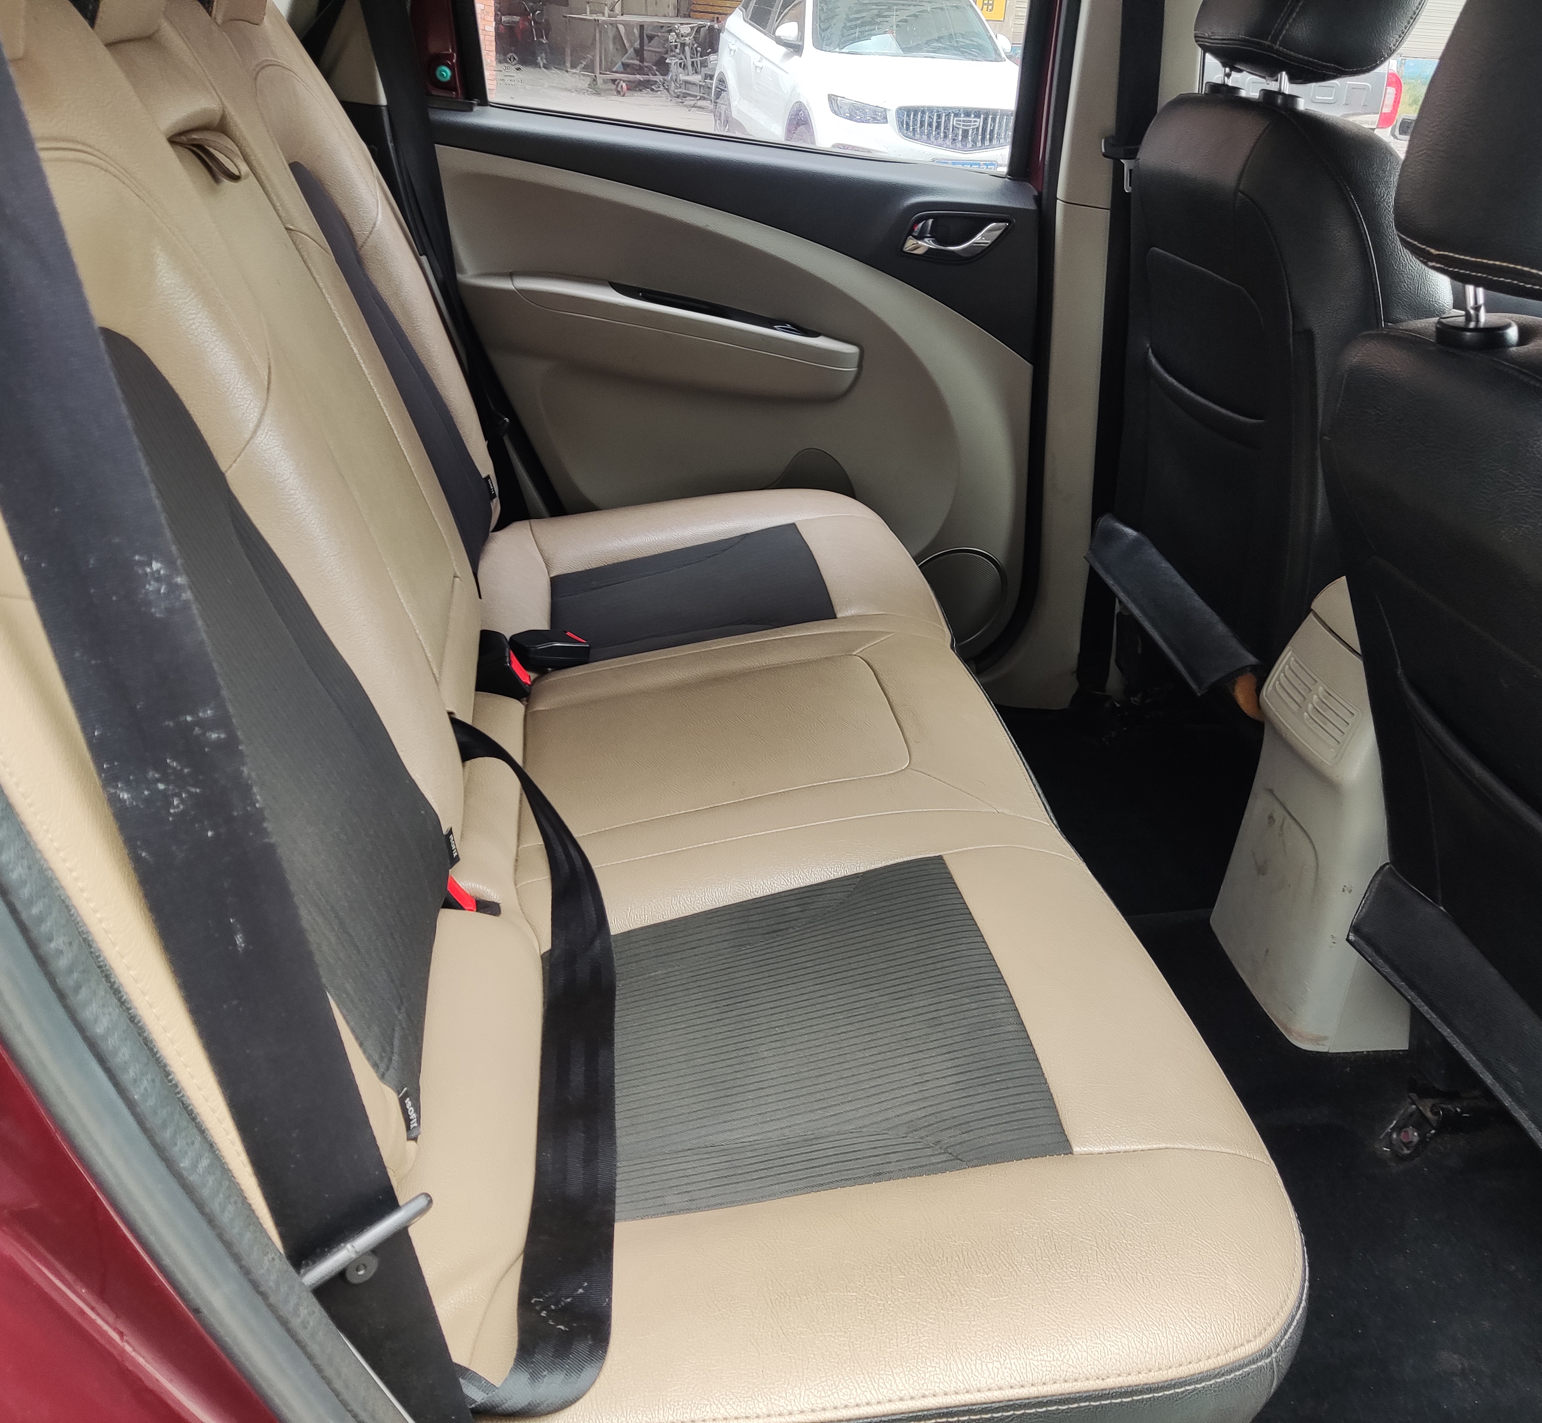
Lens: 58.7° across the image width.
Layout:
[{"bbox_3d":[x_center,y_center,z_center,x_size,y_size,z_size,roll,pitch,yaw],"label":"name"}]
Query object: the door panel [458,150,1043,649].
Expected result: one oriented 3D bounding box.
[{"bbox_3d":[-0.020,-0.385,1.843,0.770,0.690,0.110,-3,27,-6],"label":"door panel"}]

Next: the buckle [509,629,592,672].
[{"bbox_3d":[-0.220,-0.059,1.367,0.082,0.036,0.045,-3,27,-6],"label":"buckle"}]

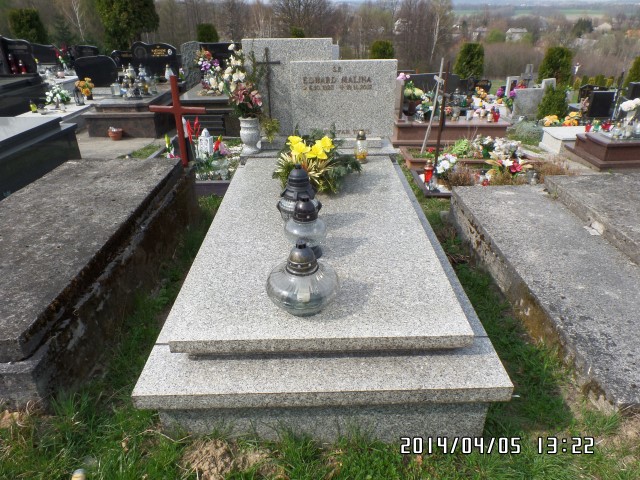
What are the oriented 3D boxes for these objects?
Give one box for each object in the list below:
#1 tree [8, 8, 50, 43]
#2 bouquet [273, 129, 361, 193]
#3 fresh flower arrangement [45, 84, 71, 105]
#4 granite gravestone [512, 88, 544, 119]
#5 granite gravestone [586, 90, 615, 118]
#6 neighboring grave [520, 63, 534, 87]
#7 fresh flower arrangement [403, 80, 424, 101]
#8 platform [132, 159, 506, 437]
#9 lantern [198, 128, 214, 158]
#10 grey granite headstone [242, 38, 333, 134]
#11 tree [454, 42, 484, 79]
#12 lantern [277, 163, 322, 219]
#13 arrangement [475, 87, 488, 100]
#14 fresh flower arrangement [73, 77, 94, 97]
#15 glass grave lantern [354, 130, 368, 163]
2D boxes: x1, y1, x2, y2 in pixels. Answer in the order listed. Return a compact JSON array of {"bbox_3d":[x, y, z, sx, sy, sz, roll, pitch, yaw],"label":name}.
[{"bbox_3d":[-10.266,-7.355,15.000,1.250,1.750,1.250,-1,29,0],"label":"tree"},{"bbox_3d":[-0.015,-0.471,2.520,0.520,0.280,0.370,-1,28,0],"label":"bouquet"},{"bbox_3d":[-3.334,-1.835,5.400,0.300,0.260,0.270,-1,29,0],"label":"fresh flower arrangement"},{"bbox_3d":[4.445,-2.889,9.000,0.720,0.660,0.150,-1,29,0],"label":"granite gravestone"},{"bbox_3d":[5.409,-2.603,8.200,0.420,0.540,0.150,-1,29,0],"label":"granite gravestone"},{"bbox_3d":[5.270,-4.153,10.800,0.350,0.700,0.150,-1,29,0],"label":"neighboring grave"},{"bbox_3d":[0.946,-1.512,4.300,0.210,0.200,0.210,-1,28,0],"label":"fresh flower arrangement"},{"bbox_3d":[0.003,0.049,2.081,1.080,0.346,1.912,-1,29,0],"label":"platform"},{"bbox_3d":[-1.006,-0.863,3.731,0.120,0.230,0.120,11,31,21],"label":"lantern"},{"bbox_3d":[-0.193,-0.954,2.696,0.540,0.590,0.090,-1,26,0],"label":"grey granite headstone"},{"bbox_3d":[4.922,-5.811,14.000,0.968,1.550,0.968,-1,28,0],"label":"tree"},{"bbox_3d":[-0.095,-0.198,1.885,0.197,0.280,0.191,-1,29,0],"label":"lantern"},{"bbox_3d":[3.115,-2.825,8.200,0.250,0.260,0.240,-1,29,0],"label":"arrangement"},{"bbox_3d":[-2.714,-1.763,4.900,0.210,0.220,0.210,-1,28,0],"label":"fresh flower arrangement"},{"bbox_3d":[0.259,-0.587,2.662,0.087,0.192,0.087,-1,29,0],"label":"glass grave lantern"}]

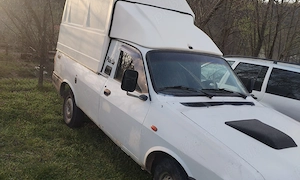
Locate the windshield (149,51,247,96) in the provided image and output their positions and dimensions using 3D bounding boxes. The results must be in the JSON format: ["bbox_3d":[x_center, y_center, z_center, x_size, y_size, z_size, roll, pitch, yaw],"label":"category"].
[{"bbox_3d":[0.520,-0.180,3.139,1.230,0.110,0.540,2,55,-32],"label":"windshield"}]

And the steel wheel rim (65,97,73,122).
[{"bbox_3d":[-1.144,0.292,4.420,0.115,0.360,0.360,2,11,-32],"label":"steel wheel rim"}]

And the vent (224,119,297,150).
[{"bbox_3d":[0.883,0.318,2.360,0.370,0.070,0.450,2,23,-32],"label":"vent"}]

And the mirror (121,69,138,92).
[{"bbox_3d":[-0.180,-0.080,2.679,0.135,0.185,0.060,3,10,-25],"label":"mirror"}]

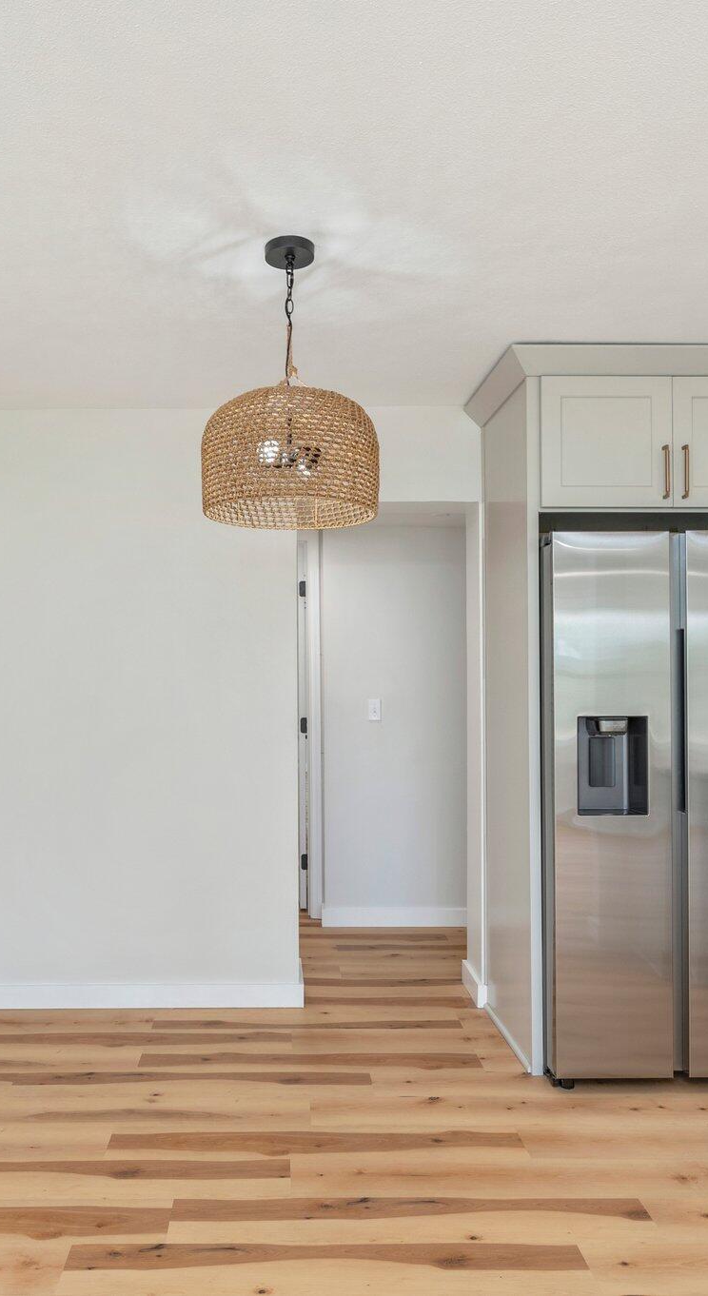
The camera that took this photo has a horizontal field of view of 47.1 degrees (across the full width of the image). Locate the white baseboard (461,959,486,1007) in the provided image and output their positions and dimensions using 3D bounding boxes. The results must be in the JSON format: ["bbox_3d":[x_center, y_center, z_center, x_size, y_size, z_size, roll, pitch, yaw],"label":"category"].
[{"bbox_3d":[0.497,1.404,3.396,0.025,0.103,0.277,0,-1,-5],"label":"white baseboard"}]

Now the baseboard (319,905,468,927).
[{"bbox_3d":[0.220,1.435,4.326,0.782,0.103,0.016,0,-1,-2],"label":"baseboard"}]

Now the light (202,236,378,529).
[{"bbox_3d":[-0.155,-0.669,2.020,0.446,0.663,0.446,0,-1,-2],"label":"light"}]

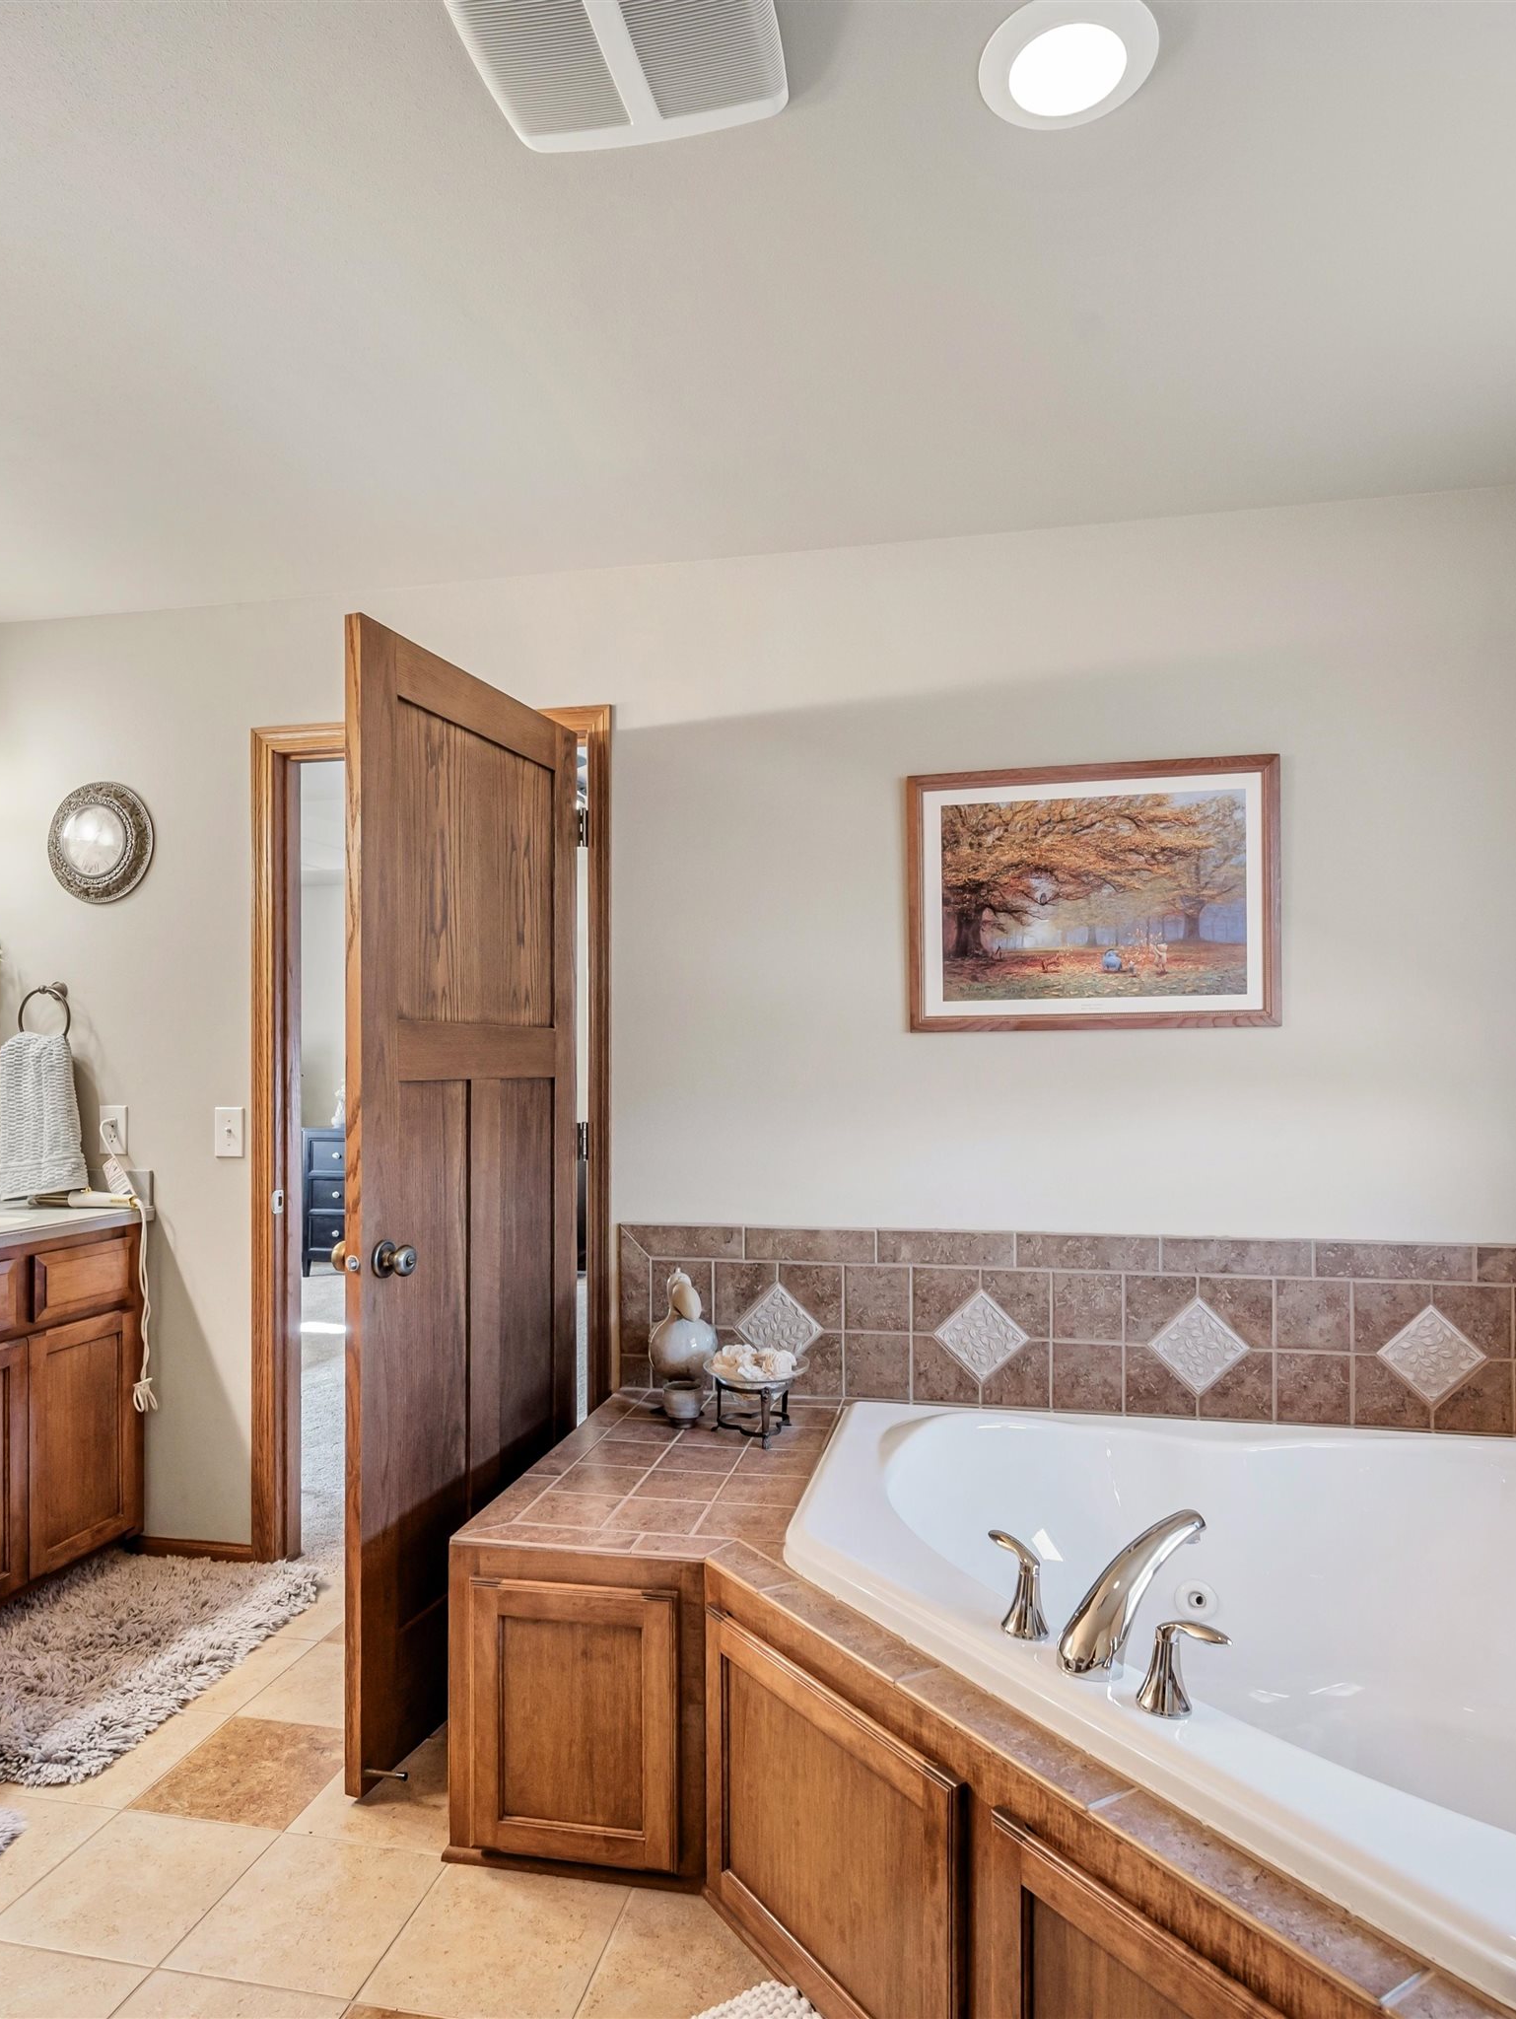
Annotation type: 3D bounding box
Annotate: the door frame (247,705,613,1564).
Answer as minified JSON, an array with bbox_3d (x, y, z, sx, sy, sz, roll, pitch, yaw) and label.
[{"bbox_3d":[-0.811,0.341,2.959,0.965,2.115,0.140,0,-1,12],"label":"door frame"}]

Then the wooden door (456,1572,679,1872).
[{"bbox_3d":[-0.289,1.120,1.856,0.350,0.436,0.022,0,-1,12],"label":"wooden door"}]

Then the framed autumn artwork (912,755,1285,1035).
[{"bbox_3d":[0.728,-0.243,2.583,0.785,0.575,0.026,0,-1,12],"label":"framed autumn artwork"}]

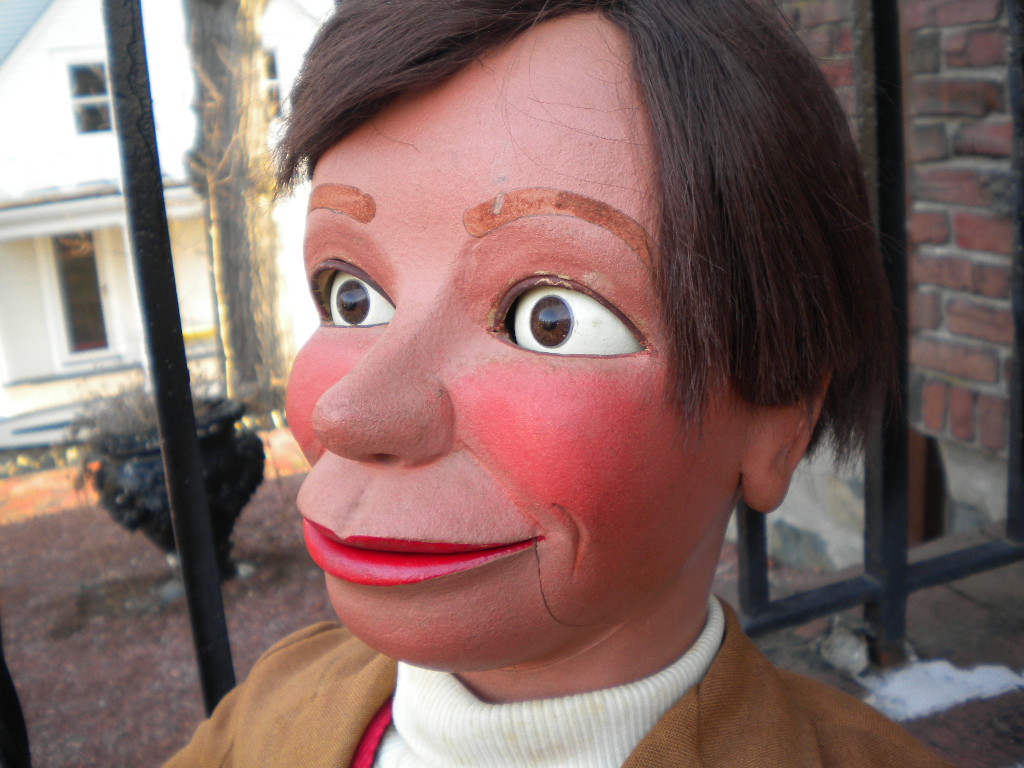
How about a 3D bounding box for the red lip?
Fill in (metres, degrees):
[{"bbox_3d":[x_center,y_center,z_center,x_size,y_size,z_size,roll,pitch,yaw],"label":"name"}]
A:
[{"bbox_3d":[-0.037,0.044,0.282,0.086,0.017,0.030,8,7,35],"label":"red lip"}]

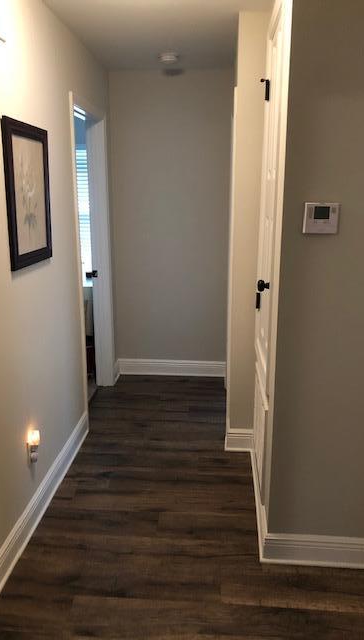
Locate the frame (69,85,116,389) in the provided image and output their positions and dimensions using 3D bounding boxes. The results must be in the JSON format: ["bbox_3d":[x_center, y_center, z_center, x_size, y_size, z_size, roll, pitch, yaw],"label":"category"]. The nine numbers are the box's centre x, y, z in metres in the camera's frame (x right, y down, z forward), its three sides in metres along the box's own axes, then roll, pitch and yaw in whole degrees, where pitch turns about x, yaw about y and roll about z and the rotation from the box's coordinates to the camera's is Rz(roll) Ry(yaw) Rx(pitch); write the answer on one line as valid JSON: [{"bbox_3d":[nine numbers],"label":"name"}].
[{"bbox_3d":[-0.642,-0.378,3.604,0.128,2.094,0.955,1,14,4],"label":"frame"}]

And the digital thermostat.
[{"bbox_3d":[0.505,-0.367,1.877,0.125,0.110,0.028,1,14,4],"label":"digital thermostat"}]

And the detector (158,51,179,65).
[{"bbox_3d":[-0.090,-1.757,3.464,0.134,0.045,0.134,1,14,4],"label":"detector"}]

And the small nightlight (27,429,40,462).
[{"bbox_3d":[-0.689,0.586,2.399,0.050,0.146,0.046,1,14,4],"label":"small nightlight"}]

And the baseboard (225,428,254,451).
[{"bbox_3d":[0.351,0.738,3.178,0.169,0.139,0.022,1,14,4],"label":"baseboard"}]

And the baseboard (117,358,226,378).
[{"bbox_3d":[-0.086,0.419,4.469,0.946,0.139,0.022,1,14,4],"label":"baseboard"}]

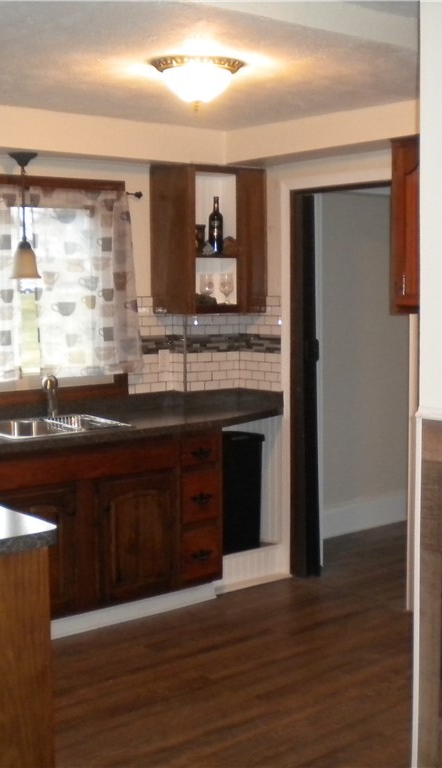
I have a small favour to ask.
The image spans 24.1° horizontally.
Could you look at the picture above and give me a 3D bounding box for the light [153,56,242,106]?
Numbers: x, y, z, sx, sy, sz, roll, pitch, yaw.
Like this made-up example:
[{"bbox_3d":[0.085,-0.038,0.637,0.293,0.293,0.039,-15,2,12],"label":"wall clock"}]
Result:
[{"bbox_3d":[-0.081,-1.070,3.691,0.350,0.180,0.350,-1,5,0],"label":"light"}]

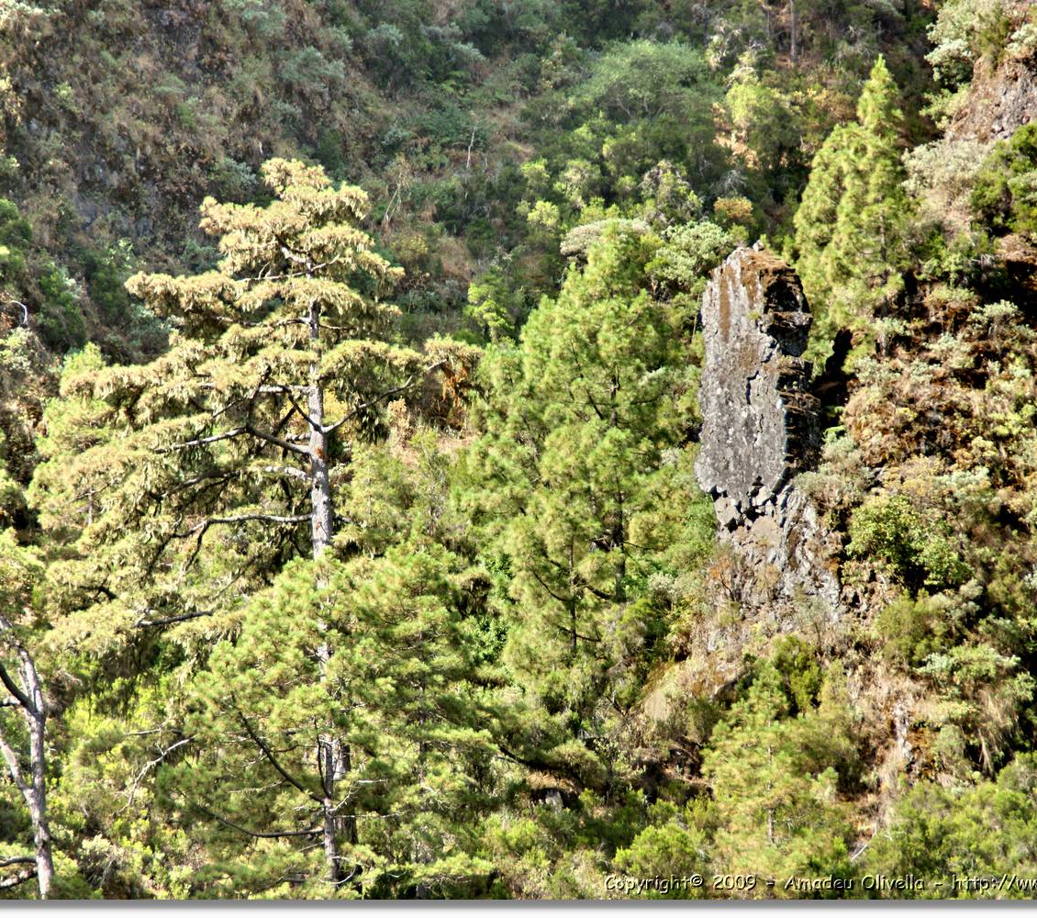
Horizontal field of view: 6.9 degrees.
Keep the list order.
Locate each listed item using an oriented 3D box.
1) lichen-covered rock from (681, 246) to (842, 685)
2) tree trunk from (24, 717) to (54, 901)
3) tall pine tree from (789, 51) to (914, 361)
[{"bbox_3d":[7.476,0.396,264.000,4.600,13.700,4.000,-1,0,20],"label":"lichen-covered rock"},{"bbox_3d":[-13.060,9.726,235.000,0.580,5.600,0.560,-4,0,0],"label":"tree trunk"},{"bbox_3d":[10.740,-7.994,278.000,3.800,10.100,3.700,-1,0,0],"label":"tall pine tree"}]

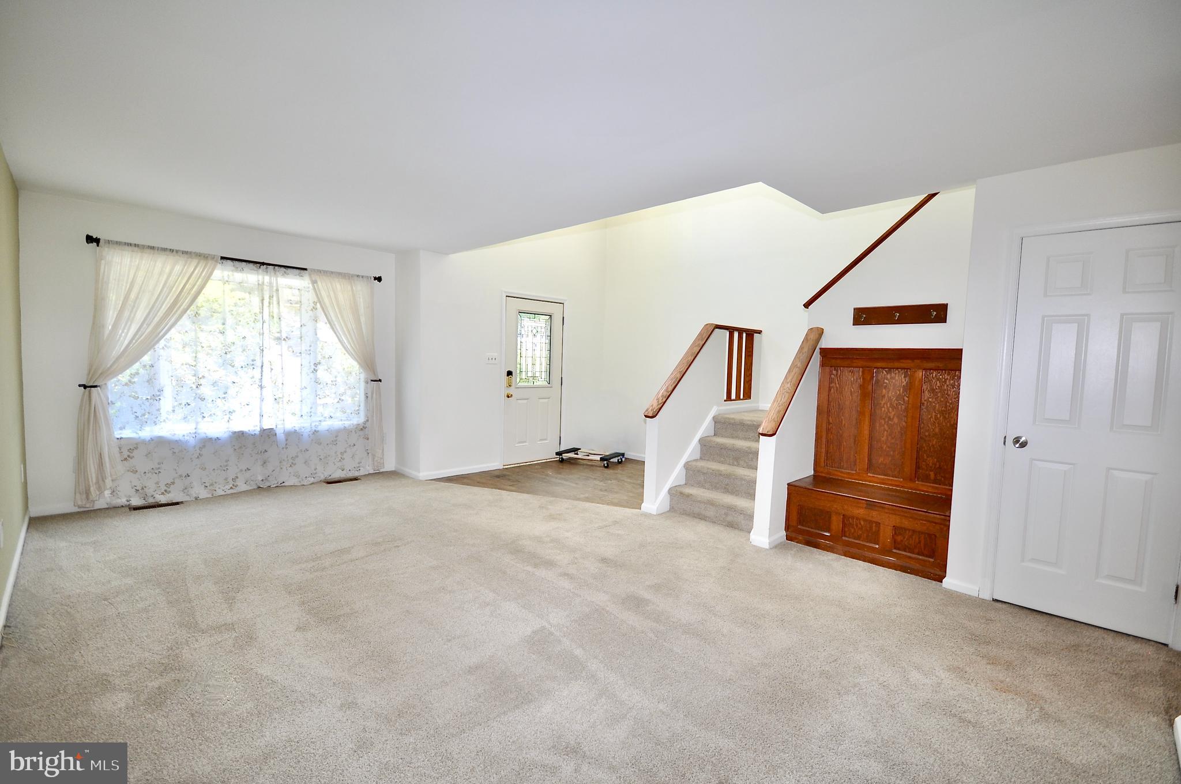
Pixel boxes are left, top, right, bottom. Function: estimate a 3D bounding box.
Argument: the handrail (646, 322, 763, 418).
[{"bbox_3d":[1.204,-0.238,4.909,0.140,0.900,1.980,5,5,43],"label":"handrail"}]

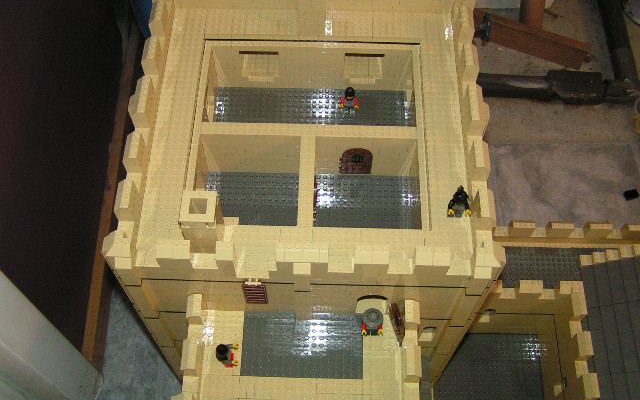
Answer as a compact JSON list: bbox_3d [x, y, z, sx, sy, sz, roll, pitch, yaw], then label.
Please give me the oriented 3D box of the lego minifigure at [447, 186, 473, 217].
[{"bbox_3d":[0.140,0.004,0.699,0.023,0.047,0.016,1,61,1],"label":"lego minifigure"}]

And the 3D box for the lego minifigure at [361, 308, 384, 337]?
[{"bbox_3d":[0.056,0.131,0.740,0.023,0.042,0.022,1,61,1],"label":"lego minifigure"}]

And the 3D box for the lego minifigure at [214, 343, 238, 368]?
[{"bbox_3d":[-0.094,0.160,0.725,0.020,0.041,0.023,1,61,1],"label":"lego minifigure"}]

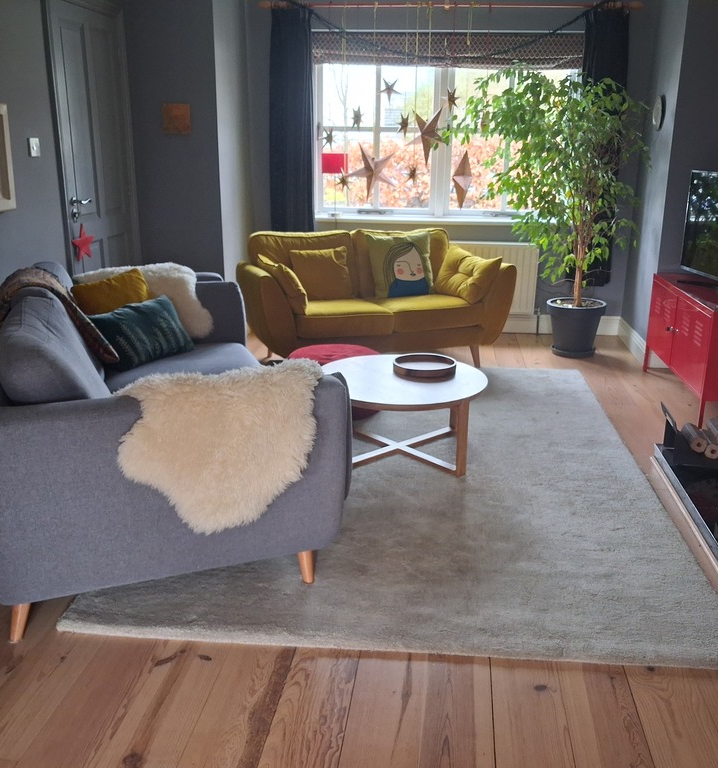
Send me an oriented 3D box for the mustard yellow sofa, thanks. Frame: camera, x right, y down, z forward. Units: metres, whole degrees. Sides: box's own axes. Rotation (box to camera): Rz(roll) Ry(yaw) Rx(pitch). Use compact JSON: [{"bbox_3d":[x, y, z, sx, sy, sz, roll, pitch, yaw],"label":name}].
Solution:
[{"bbox_3d":[0.085,-0.579,5.343,1.700,0.860,0.920,-4,17,-14],"label":"mustard yellow sofa"}]

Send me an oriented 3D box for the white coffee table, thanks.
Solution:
[{"bbox_3d":[0.189,0.141,3.666,0.810,0.365,0.810,2,16,7],"label":"white coffee table"}]

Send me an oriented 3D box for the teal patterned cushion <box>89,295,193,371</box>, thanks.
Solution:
[{"bbox_3d":[-0.967,-0.235,3.580,0.130,0.300,0.470,-25,0,35],"label":"teal patterned cushion"}]

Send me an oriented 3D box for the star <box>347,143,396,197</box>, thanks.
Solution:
[{"bbox_3d":[0.088,-1.564,5.893,0.385,0.405,0.090,-2,17,-8],"label":"star"}]

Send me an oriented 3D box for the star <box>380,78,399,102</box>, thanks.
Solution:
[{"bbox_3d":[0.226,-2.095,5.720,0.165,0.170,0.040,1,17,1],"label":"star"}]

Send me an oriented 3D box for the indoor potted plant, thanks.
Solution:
[{"bbox_3d":[1.254,-1.118,5.373,1.310,1.880,1.100,2,17,6],"label":"indoor potted plant"}]

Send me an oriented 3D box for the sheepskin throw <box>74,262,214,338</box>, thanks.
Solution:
[{"bbox_3d":[-1.036,-0.396,3.877,0.640,0.390,0.320,-5,17,-19],"label":"sheepskin throw"}]

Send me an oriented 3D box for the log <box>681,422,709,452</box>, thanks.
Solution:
[{"bbox_3d":[1.510,0.242,3.578,0.074,0.074,0.200,3,17,10],"label":"log"}]

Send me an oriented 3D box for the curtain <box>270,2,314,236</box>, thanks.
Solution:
[{"bbox_3d":[-0.509,-1.753,5.991,0.340,1.940,0.130,2,16,7],"label":"curtain"}]

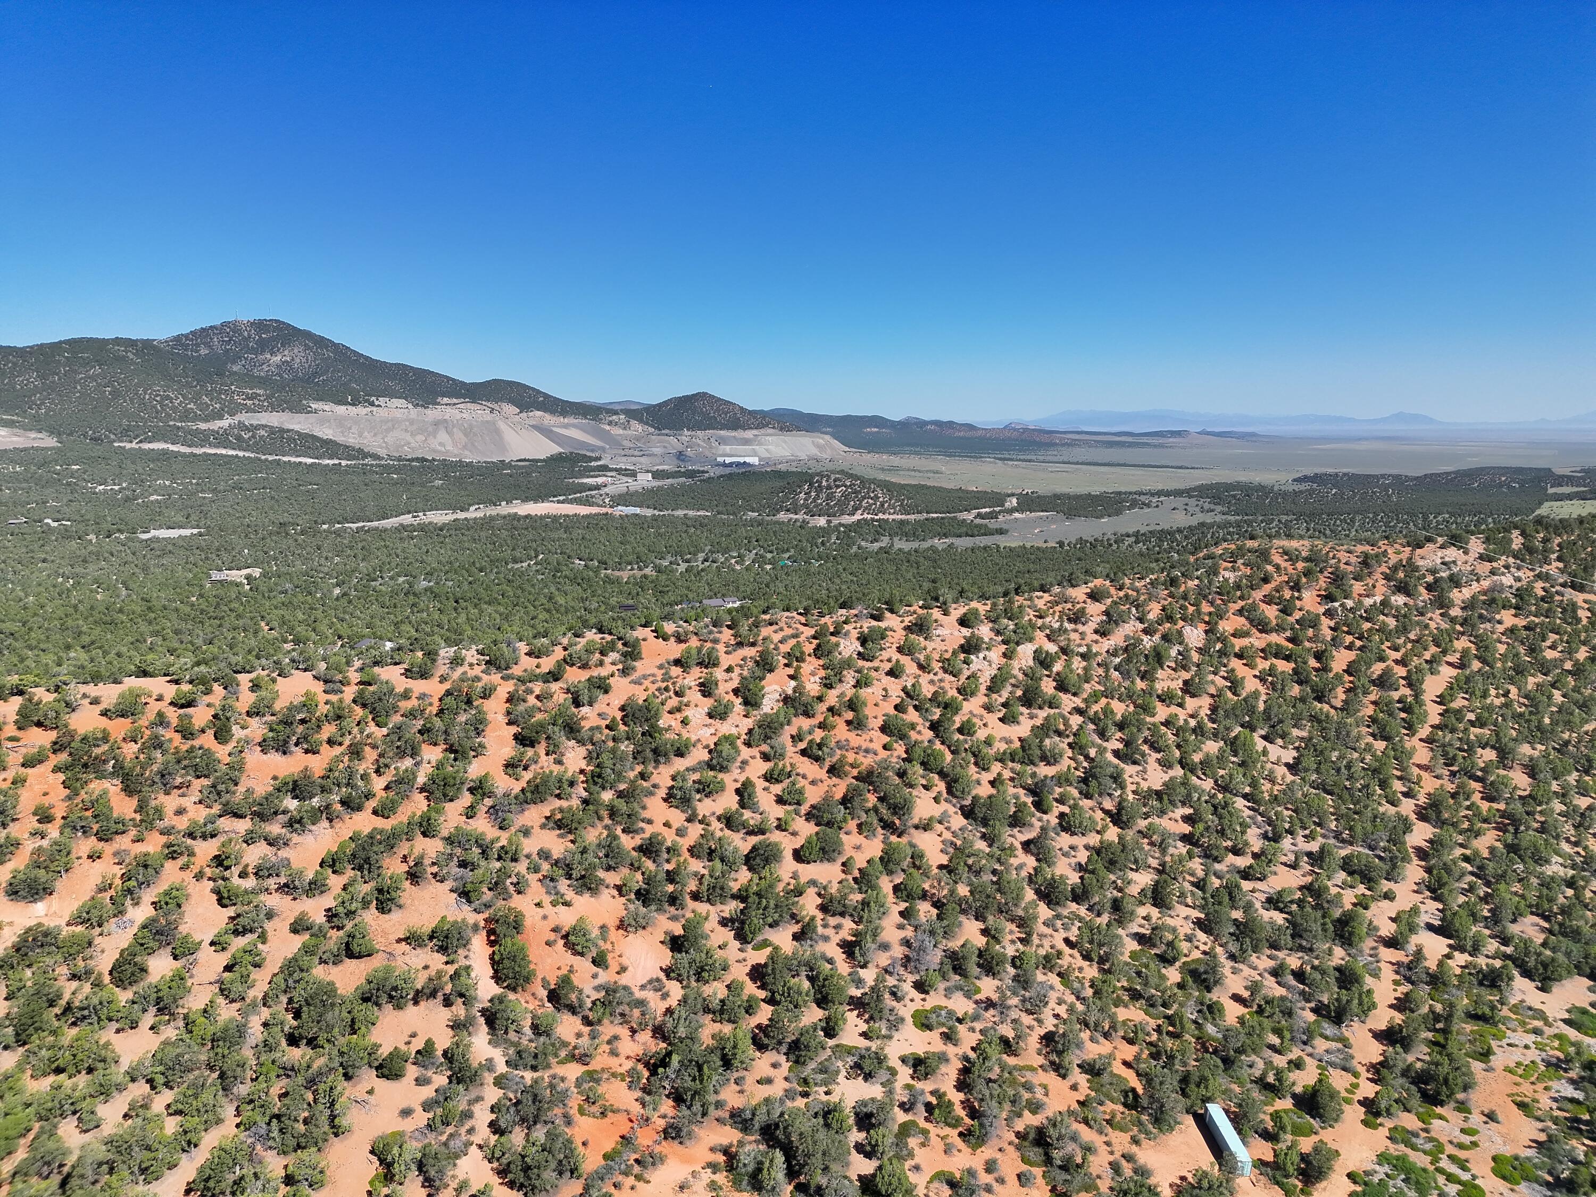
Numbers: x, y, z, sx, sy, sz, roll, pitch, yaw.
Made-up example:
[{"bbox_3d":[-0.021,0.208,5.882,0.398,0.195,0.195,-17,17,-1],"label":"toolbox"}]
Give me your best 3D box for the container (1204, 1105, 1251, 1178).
[{"bbox_3d":[76.470,96.180,197.130,2.590,2.880,16.000,0,9,1],"label":"container"}]

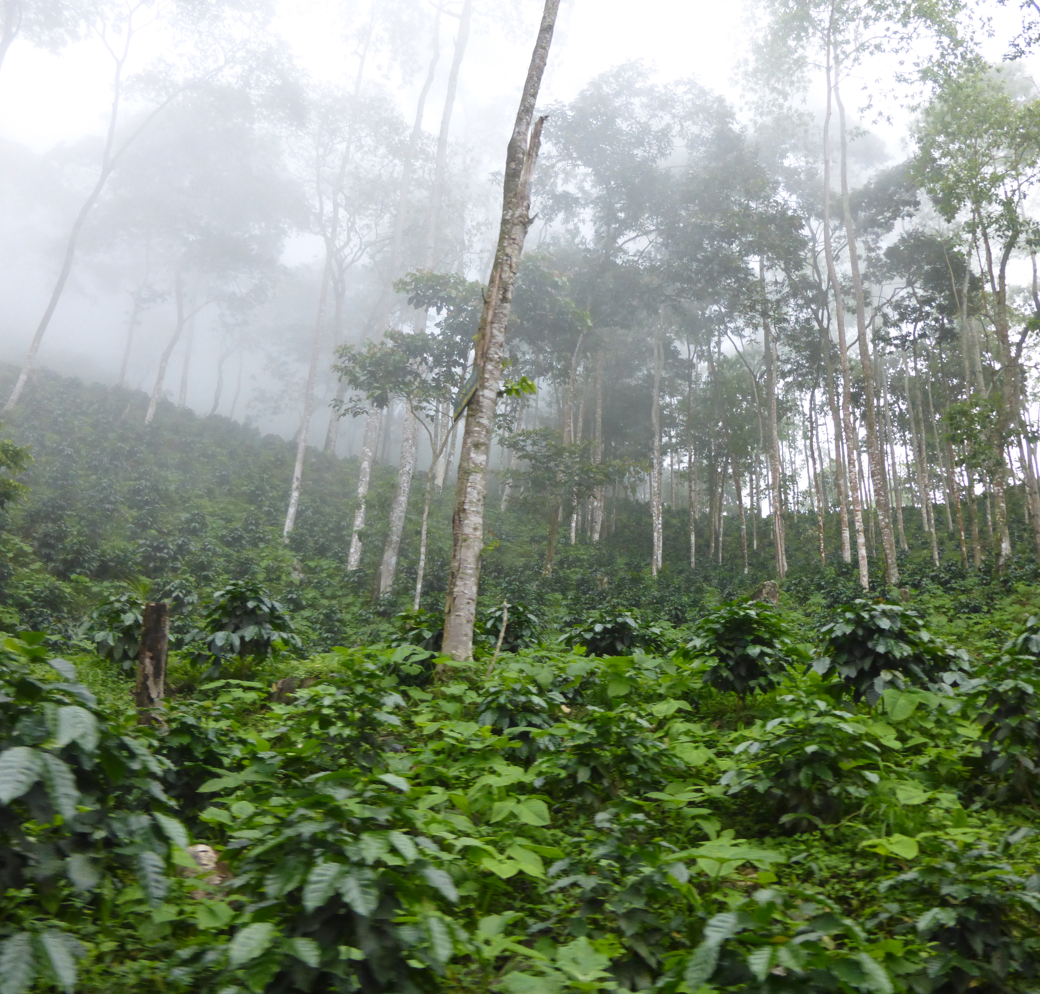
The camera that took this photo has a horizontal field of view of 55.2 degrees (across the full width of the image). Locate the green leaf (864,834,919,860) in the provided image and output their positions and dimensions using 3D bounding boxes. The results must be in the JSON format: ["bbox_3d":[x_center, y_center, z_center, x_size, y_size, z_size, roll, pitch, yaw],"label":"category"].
[{"bbox_3d":[1.270,1.195,3.400,0.150,0.040,0.130,-15,30,-19],"label":"green leaf"}]

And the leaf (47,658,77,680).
[{"bbox_3d":[-1.194,0.449,2.600,0.076,0.057,0.080,1,-10,0],"label":"leaf"}]

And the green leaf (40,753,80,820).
[{"bbox_3d":[-1.040,0.654,2.250,0.089,0.150,0.070,1,-10,0],"label":"green leaf"}]

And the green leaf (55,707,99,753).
[{"bbox_3d":[-1.024,0.536,2.300,0.085,0.120,0.035,-10,-40,-45],"label":"green leaf"}]

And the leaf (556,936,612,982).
[{"bbox_3d":[0.165,1.208,2.600,0.149,0.119,0.110,1,-10,0],"label":"leaf"}]

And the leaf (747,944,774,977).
[{"bbox_3d":[0.544,1.048,2.250,0.061,0.073,0.050,1,-10,0],"label":"leaf"}]

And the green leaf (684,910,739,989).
[{"bbox_3d":[0.403,0.957,2.100,0.114,0.160,0.090,1,-10,0],"label":"green leaf"}]

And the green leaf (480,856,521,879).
[{"bbox_3d":[-0.058,1.119,3.000,0.110,0.030,0.110,-1,18,-7],"label":"green leaf"}]

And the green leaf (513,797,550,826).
[{"bbox_3d":[0.042,1.109,3.500,0.130,0.030,0.105,30,34,34],"label":"green leaf"}]

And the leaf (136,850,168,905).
[{"bbox_3d":[-0.887,0.920,2.400,0.080,0.135,0.060,1,-10,0],"label":"leaf"}]

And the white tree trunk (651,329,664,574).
[{"bbox_3d":[3.535,-1.237,25.548,0.280,6.444,0.280,2,-10,0],"label":"white tree trunk"}]

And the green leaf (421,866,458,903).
[{"bbox_3d":[-0.210,1.011,2.600,0.135,0.030,0.055,35,34,28],"label":"green leaf"}]

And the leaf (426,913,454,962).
[{"bbox_3d":[-0.203,1.110,2.500,0.060,0.135,0.030,-5,-35,-22],"label":"leaf"}]

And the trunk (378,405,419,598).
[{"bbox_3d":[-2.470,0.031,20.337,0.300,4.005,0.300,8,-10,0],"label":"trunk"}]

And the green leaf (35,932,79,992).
[{"bbox_3d":[-0.996,1.002,2.150,0.094,0.132,0.070,1,-10,0],"label":"green leaf"}]

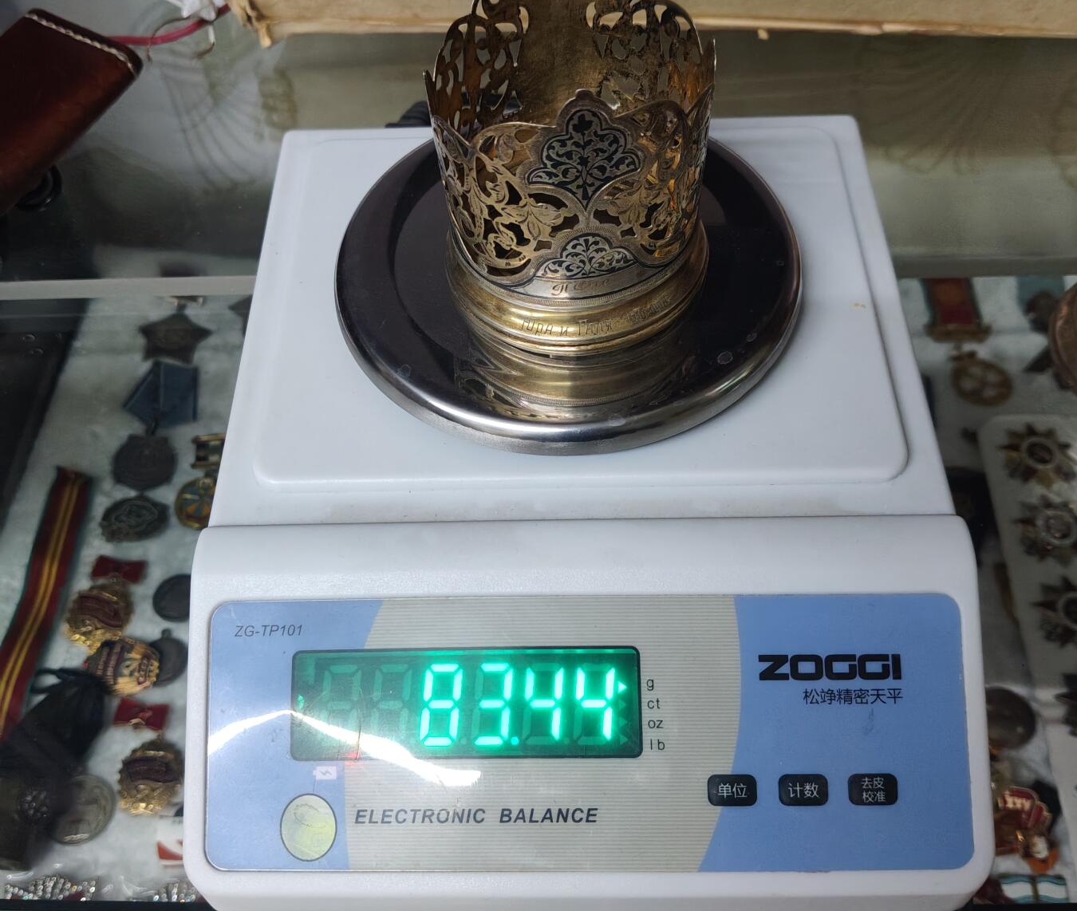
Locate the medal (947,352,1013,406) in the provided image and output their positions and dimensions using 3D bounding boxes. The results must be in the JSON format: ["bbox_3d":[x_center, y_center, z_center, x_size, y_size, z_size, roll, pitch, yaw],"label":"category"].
[{"bbox_3d":[0.275,-0.048,0.673,0.037,0.004,0.044,-12,57,-5],"label":"medal"}]

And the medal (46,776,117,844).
[{"bbox_3d":[-0.226,0.174,0.532,0.034,0.004,0.035,-3,56,1],"label":"medal"}]

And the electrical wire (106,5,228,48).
[{"bbox_3d":[-0.169,-0.196,0.496,0.058,0.005,0.015,-20,57,-10],"label":"electrical wire"}]

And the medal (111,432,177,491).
[{"bbox_3d":[-0.237,0.003,0.647,0.039,0.004,0.044,-4,56,0],"label":"medal"}]

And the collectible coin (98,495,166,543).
[{"bbox_3d":[-0.235,0.036,0.625,0.040,0.004,0.032,-3,56,1],"label":"collectible coin"}]

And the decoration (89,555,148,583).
[{"bbox_3d":[-0.241,0.065,0.620,0.029,0.004,0.015,5,57,6],"label":"decoration"}]

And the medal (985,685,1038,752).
[{"bbox_3d":[0.238,0.135,0.553,0.034,0.003,0.034,-1,56,2],"label":"medal"}]

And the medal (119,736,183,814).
[{"bbox_3d":[-0.198,0.163,0.553,0.031,0.004,0.041,1,56,3],"label":"medal"}]

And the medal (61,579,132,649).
[{"bbox_3d":[-0.245,0.089,0.604,0.035,0.004,0.045,2,56,4],"label":"medal"}]

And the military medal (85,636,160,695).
[{"bbox_3d":[-0.224,0.113,0.584,0.042,0.004,0.030,8,57,8],"label":"military medal"}]

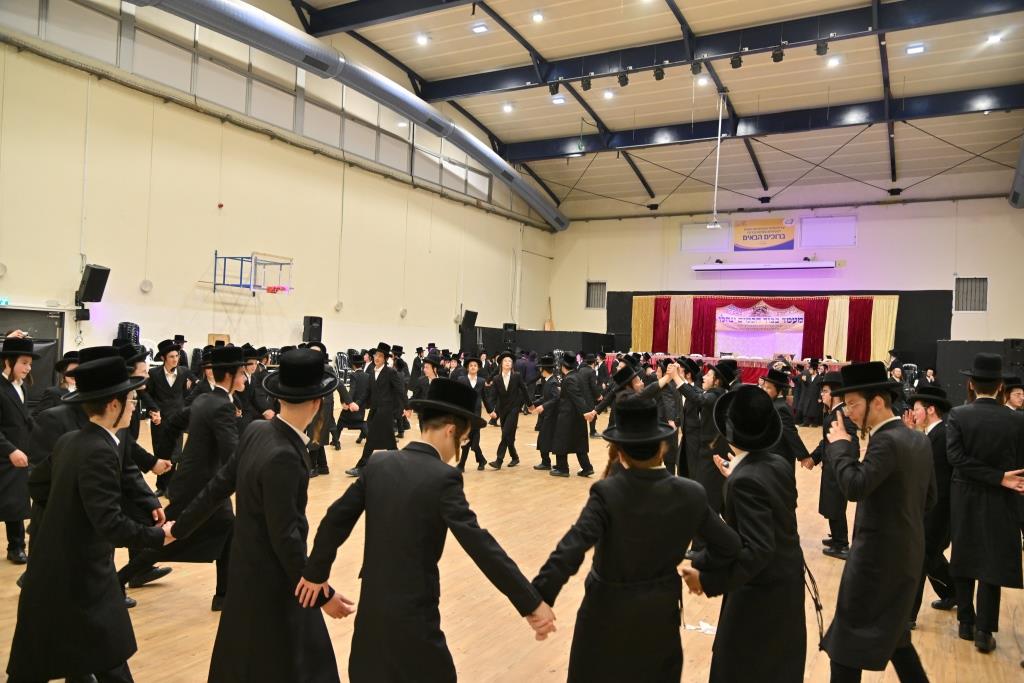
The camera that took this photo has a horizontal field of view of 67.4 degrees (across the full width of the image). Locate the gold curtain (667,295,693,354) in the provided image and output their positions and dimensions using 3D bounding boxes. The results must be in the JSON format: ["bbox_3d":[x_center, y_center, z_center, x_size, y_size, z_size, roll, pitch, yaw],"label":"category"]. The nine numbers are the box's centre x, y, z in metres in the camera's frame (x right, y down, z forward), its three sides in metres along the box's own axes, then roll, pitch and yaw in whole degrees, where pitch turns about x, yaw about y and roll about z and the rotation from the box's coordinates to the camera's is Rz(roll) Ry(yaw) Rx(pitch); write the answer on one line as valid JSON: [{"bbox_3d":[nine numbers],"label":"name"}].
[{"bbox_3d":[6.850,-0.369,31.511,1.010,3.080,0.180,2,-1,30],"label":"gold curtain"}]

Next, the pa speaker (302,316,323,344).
[{"bbox_3d":[-5.558,-0.334,21.400,0.390,0.700,0.420,2,-1,42],"label":"pa speaker"}]

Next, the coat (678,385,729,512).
[{"bbox_3d":[1.663,0.911,6.600,0.440,1.120,0.480,2,-1,6],"label":"coat"}]

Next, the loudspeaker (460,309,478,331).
[{"bbox_3d":[-1.608,-0.811,28.718,0.380,0.710,0.400,20,8,29],"label":"loudspeaker"}]

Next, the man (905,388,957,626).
[{"bbox_3d":[2.826,1.087,5.200,0.580,1.590,0.490,2,-1,7],"label":"man"}]

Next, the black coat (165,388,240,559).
[{"bbox_3d":[-1.981,0.855,4.900,0.460,1.080,0.480,3,-1,-17],"label":"black coat"}]

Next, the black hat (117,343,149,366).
[{"bbox_3d":[-2.600,0.102,5.200,0.310,0.130,0.280,-13,3,-14],"label":"black hat"}]

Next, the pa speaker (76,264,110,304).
[{"bbox_3d":[-8.846,-1.231,16.250,0.370,0.710,0.400,29,16,36],"label":"pa speaker"}]

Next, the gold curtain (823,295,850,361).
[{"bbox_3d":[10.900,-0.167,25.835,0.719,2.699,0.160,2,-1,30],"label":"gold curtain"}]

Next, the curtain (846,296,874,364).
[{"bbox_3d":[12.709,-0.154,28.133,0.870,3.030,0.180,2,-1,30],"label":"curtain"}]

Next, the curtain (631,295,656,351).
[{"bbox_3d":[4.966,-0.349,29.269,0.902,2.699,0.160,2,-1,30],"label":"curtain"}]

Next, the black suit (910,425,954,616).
[{"bbox_3d":[2.888,1.228,5.300,0.450,1.360,0.460,2,-1,12],"label":"black suit"}]

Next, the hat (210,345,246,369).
[{"bbox_3d":[-1.833,0.097,4.950,0.310,0.130,0.280,-4,0,-12],"label":"hat"}]

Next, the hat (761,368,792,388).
[{"bbox_3d":[2.519,0.347,7.300,0.310,0.130,0.280,15,5,27],"label":"hat"}]

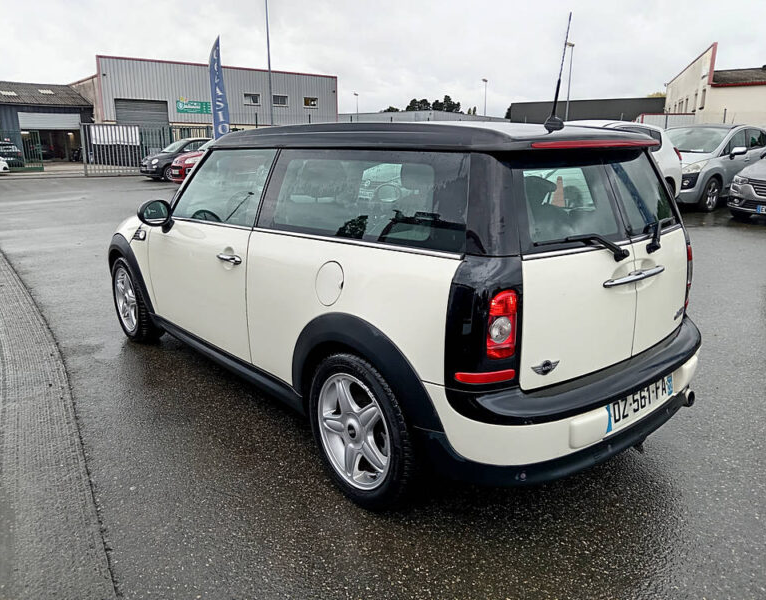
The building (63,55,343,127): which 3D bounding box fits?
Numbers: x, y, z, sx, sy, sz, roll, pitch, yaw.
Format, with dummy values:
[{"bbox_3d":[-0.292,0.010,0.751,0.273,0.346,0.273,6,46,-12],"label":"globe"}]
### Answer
[{"bbox_3d":[-15.889,-14.877,47.967,17.741,6.586,17.000,-12,19,-37],"label":"building"}]

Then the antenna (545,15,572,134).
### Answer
[{"bbox_3d":[0.656,-0.842,2.166,0.050,0.420,0.090,-12,19,-39],"label":"antenna"}]

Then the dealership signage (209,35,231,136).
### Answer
[{"bbox_3d":[-5.378,-6.527,19.181,0.680,4.100,0.080,-4,15,-14],"label":"dealership signage"}]

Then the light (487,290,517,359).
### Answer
[{"bbox_3d":[0.355,0.073,1.717,0.107,0.197,0.055,-7,16,-26],"label":"light"}]

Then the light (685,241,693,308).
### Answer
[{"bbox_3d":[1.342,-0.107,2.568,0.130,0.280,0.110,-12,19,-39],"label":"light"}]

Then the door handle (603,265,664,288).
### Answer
[{"bbox_3d":[0.913,-0.081,2.053,0.440,0.042,0.055,-12,19,-39],"label":"door handle"}]

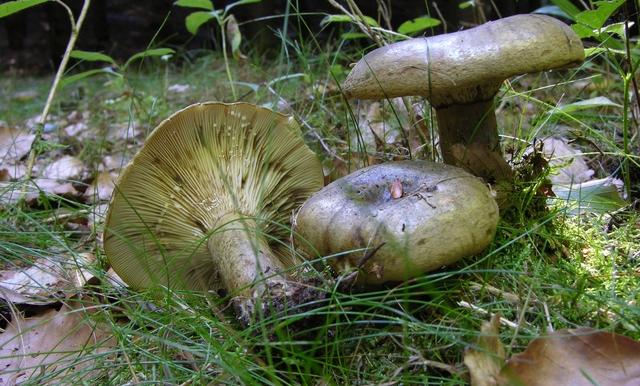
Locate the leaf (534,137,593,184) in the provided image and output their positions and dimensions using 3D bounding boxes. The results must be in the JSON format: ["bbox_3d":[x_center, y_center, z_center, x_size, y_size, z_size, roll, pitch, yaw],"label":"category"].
[{"bbox_3d":[0.158,-0.020,0.600,0.041,0.025,0.036,0,9,0],"label":"leaf"}]

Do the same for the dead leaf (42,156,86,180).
[{"bbox_3d":[-0.200,-0.019,0.720,0.035,0.016,0.034,0,9,0],"label":"dead leaf"}]

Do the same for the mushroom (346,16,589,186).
[{"bbox_3d":[0.076,-0.042,0.465,0.121,0.084,0.115,-10,9,0],"label":"mushroom"}]

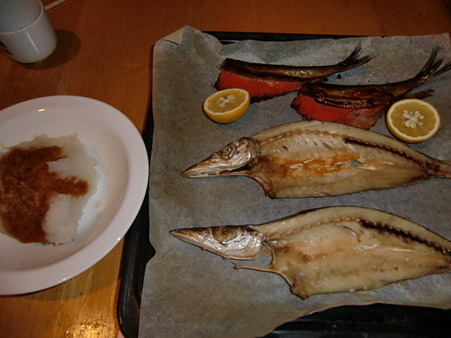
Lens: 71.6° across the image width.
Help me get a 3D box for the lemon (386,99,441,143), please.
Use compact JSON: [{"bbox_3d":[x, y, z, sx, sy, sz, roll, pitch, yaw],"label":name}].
[{"bbox_3d":[0.215,-0.051,0.364,0.055,0.027,0.055,-4,65,7],"label":"lemon"}]

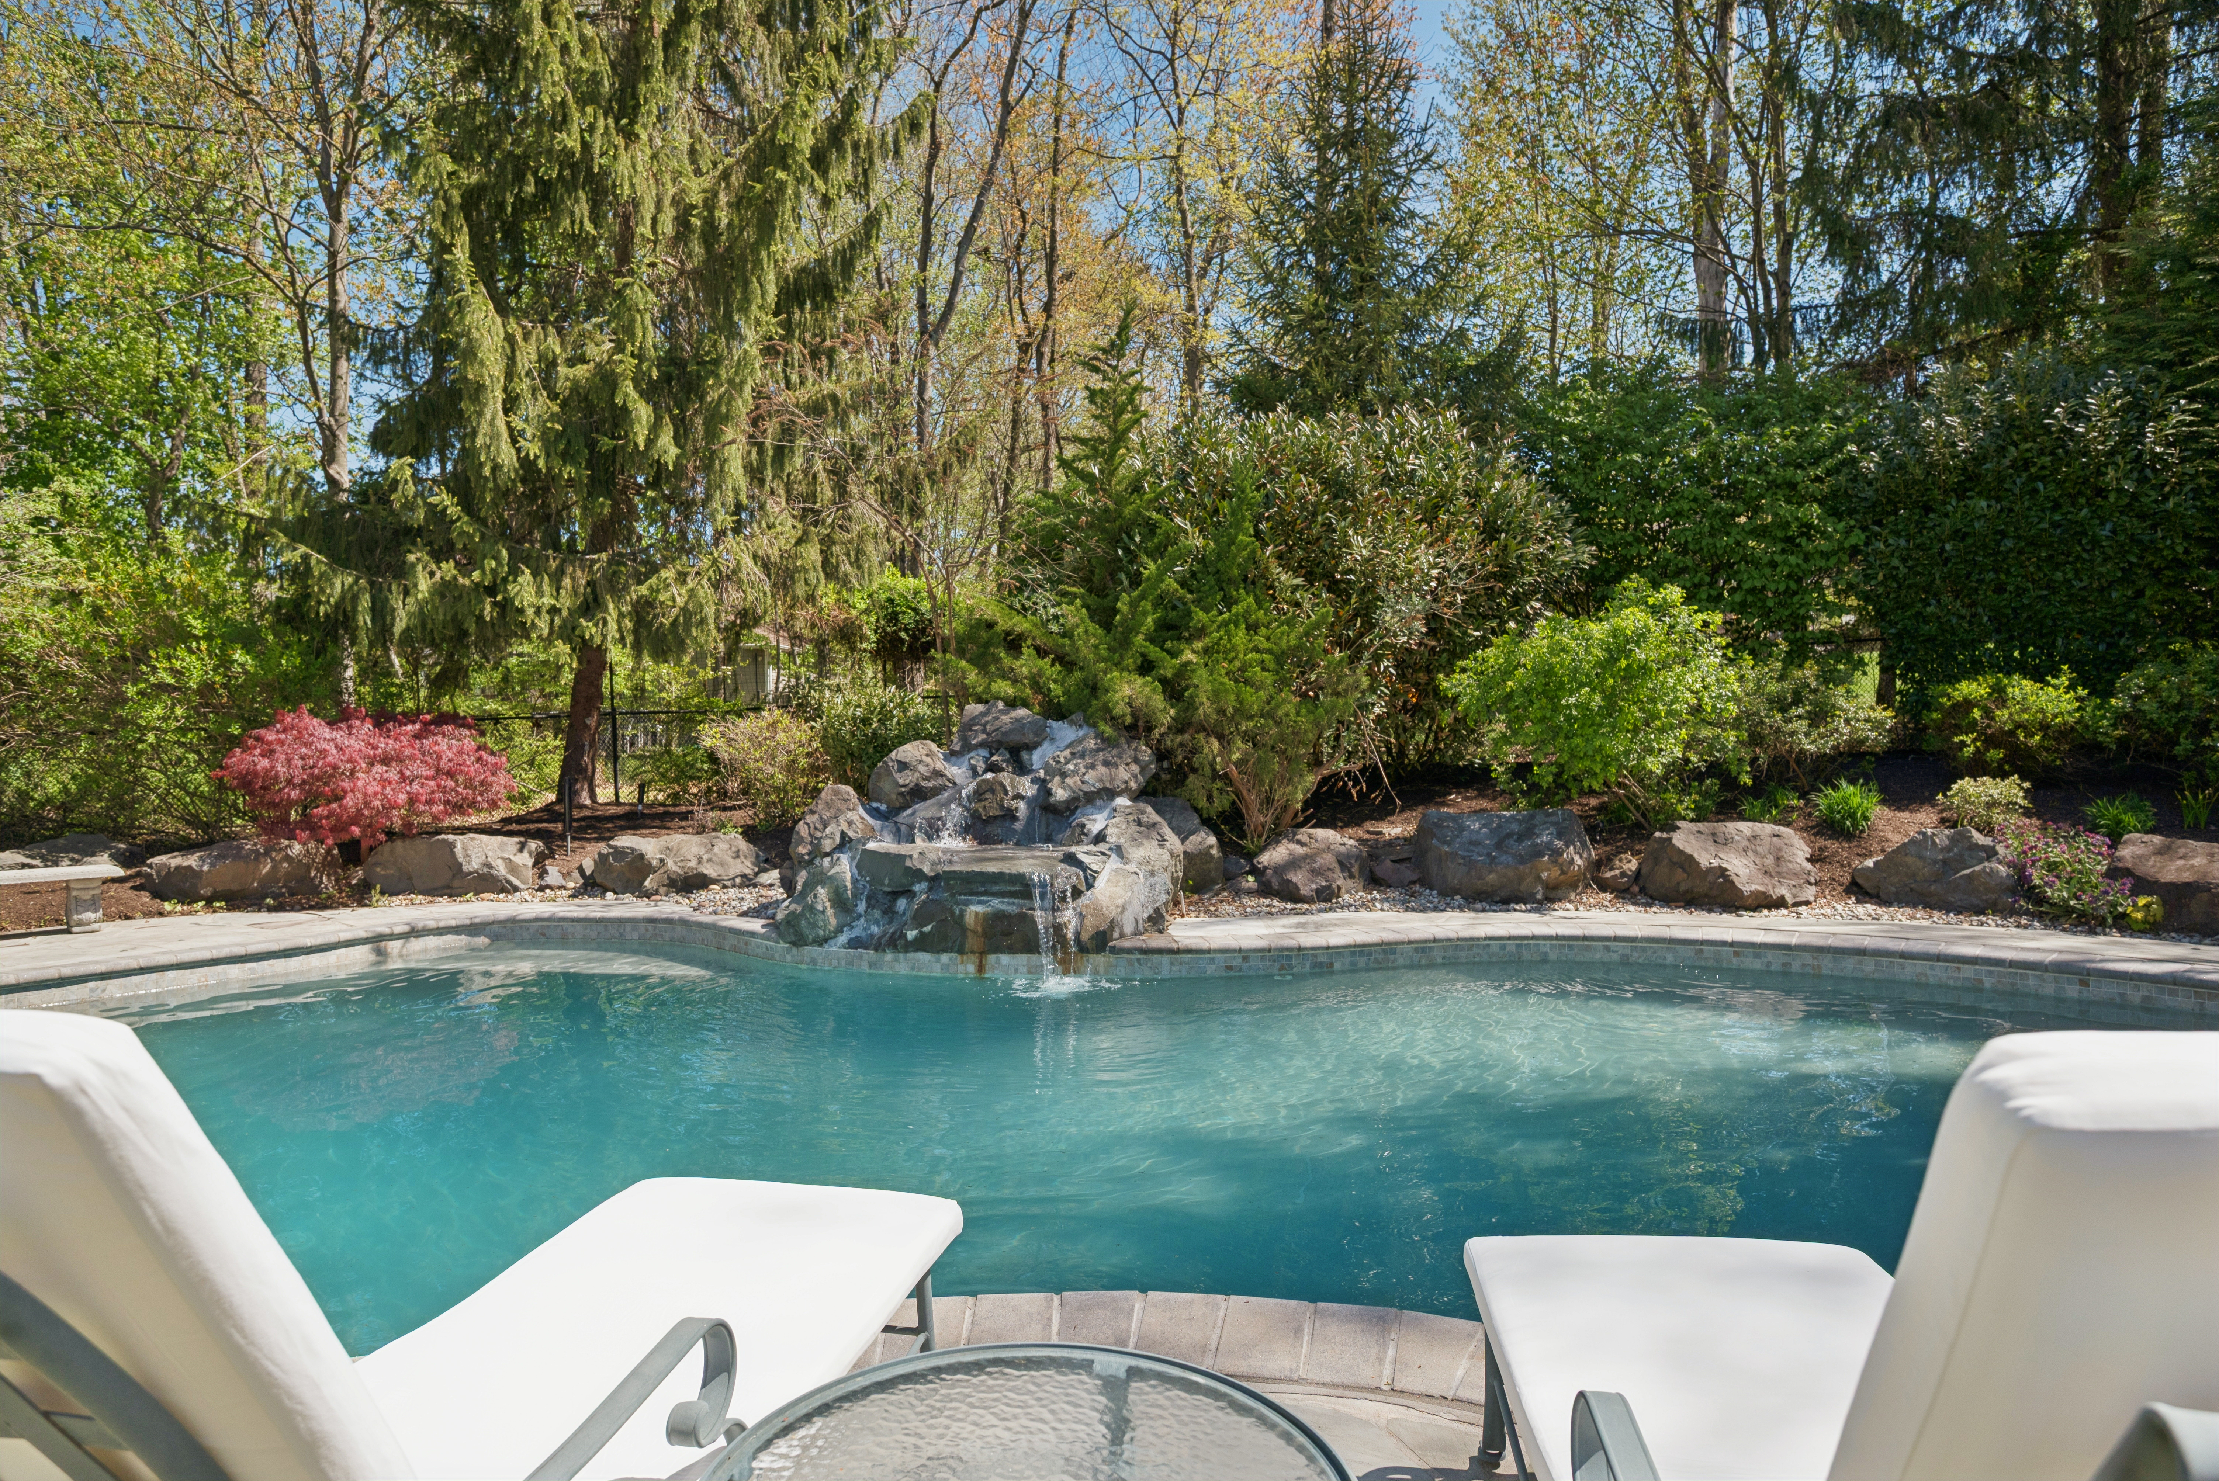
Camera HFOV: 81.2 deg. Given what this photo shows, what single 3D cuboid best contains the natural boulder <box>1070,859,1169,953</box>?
[{"bbox_3d":[0.060,1.054,8.200,0.660,0.570,0.520,0,0,0],"label":"natural boulder"}]

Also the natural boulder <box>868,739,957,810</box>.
[{"bbox_3d":[-1.362,0.247,9.000,0.615,0.496,0.550,0,0,0],"label":"natural boulder"}]

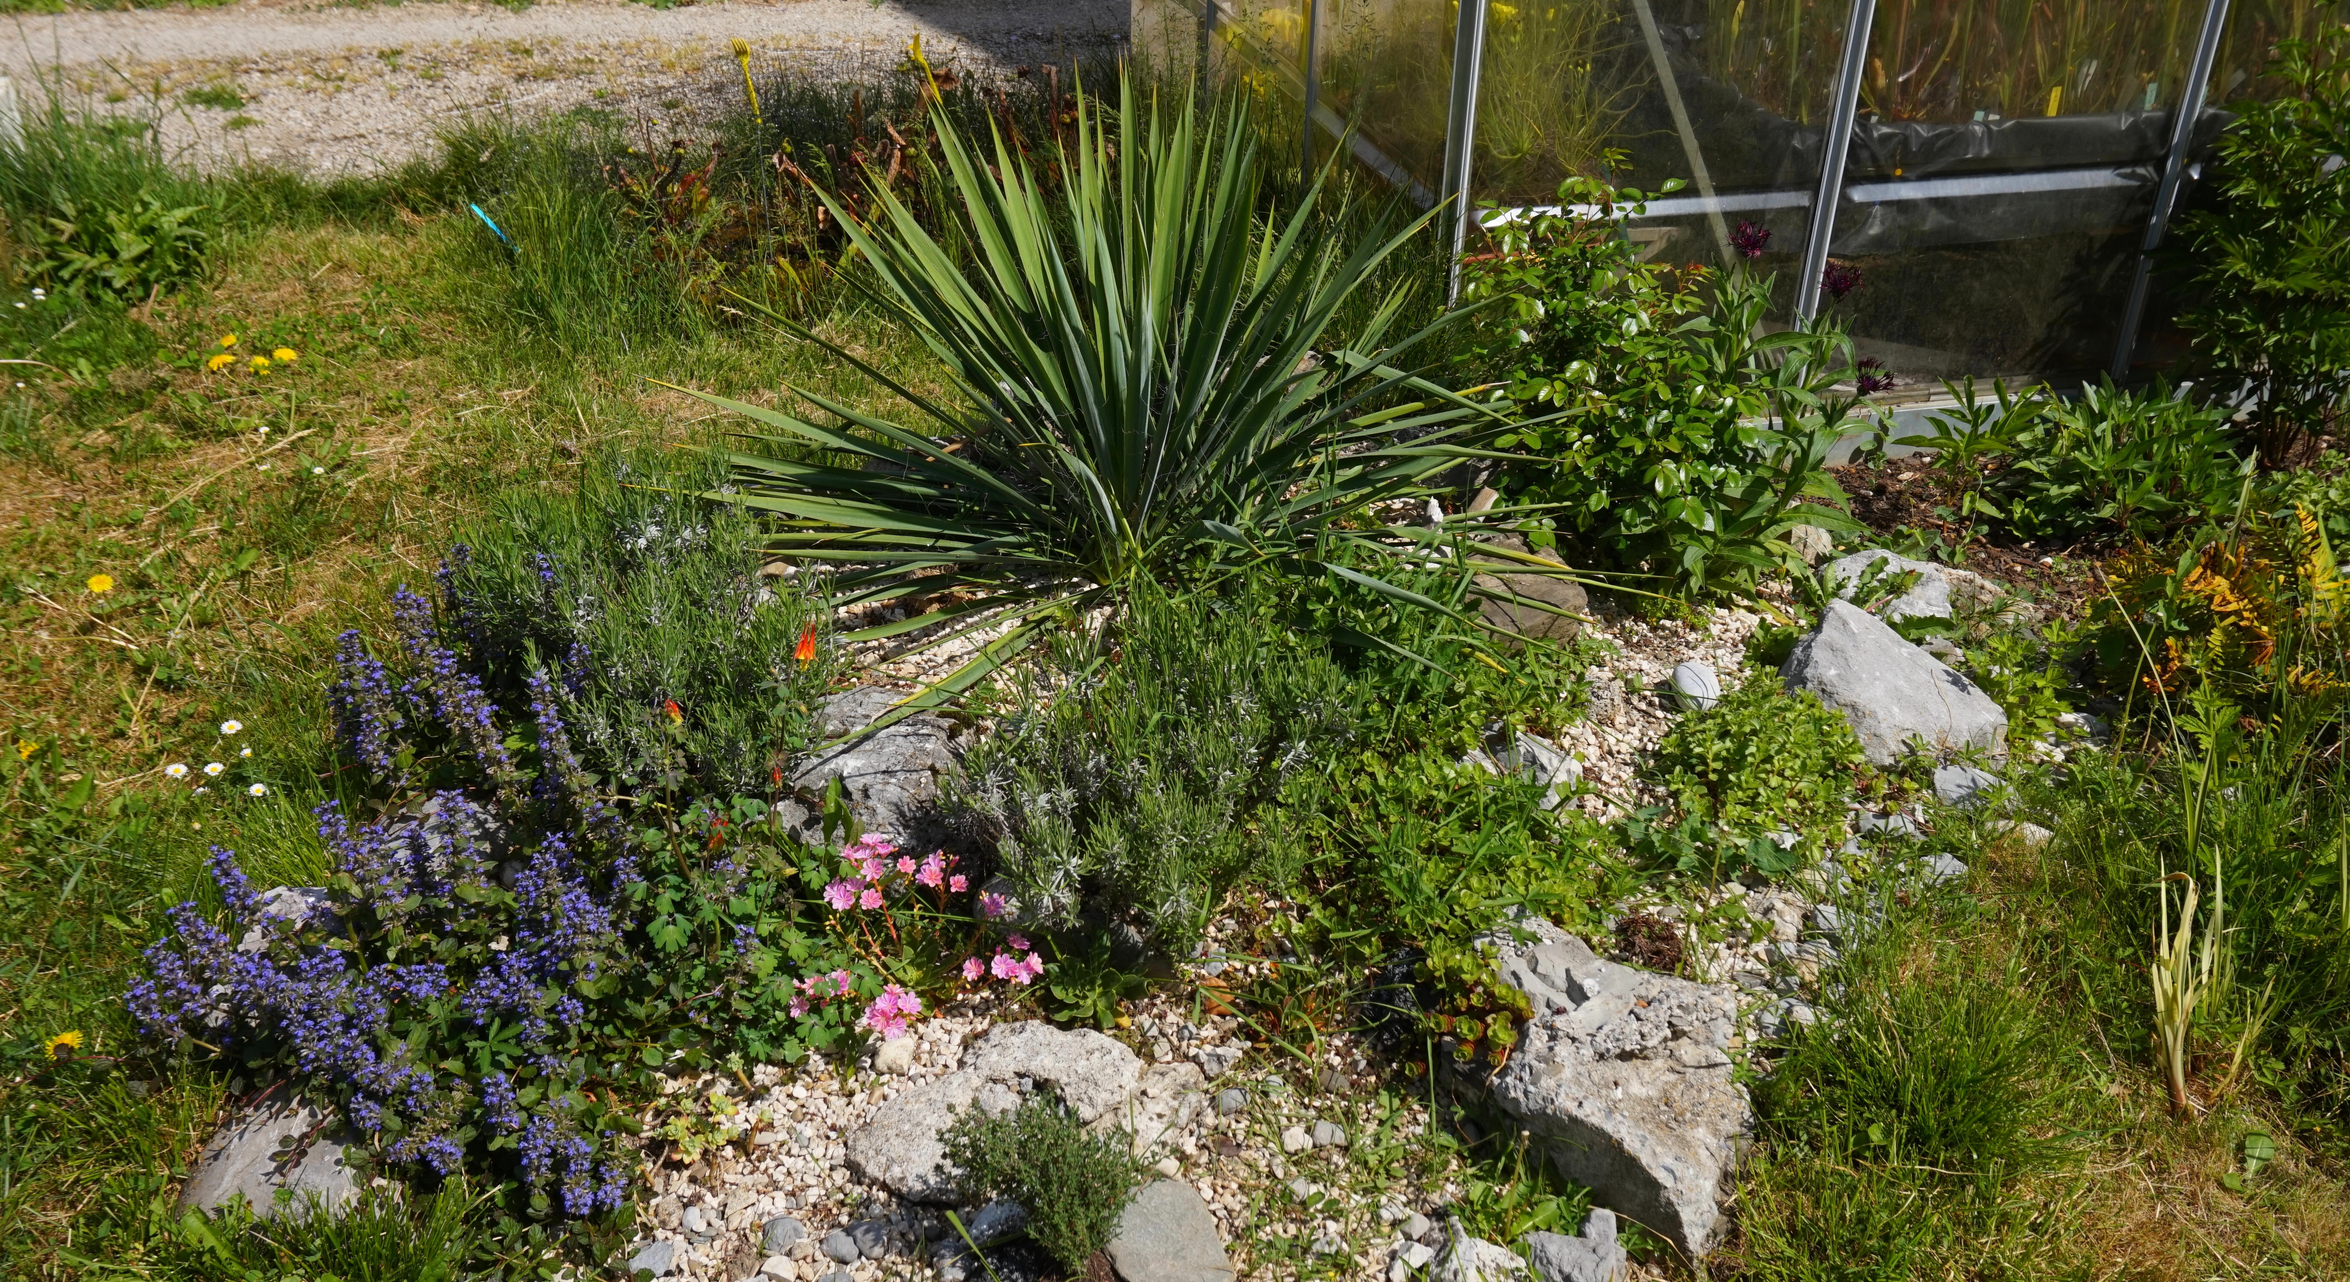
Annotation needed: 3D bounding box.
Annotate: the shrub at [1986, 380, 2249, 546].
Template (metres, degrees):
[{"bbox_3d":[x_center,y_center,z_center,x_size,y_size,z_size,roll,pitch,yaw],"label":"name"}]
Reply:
[{"bbox_3d":[1.453,-0.278,3.118,0.360,0.240,0.330,1,29,0],"label":"shrub"}]

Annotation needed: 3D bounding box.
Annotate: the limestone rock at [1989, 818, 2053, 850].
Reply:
[{"bbox_3d":[0.982,0.224,2.345,0.076,0.036,0.050,12,32,17],"label":"limestone rock"}]

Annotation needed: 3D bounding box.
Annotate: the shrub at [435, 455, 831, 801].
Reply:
[{"bbox_3d":[-0.663,-0.028,2.597,0.480,0.320,0.450,1,30,0],"label":"shrub"}]

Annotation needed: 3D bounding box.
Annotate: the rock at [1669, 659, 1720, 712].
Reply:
[{"bbox_3d":[0.616,0.052,2.393,0.059,0.045,0.064,-15,34,-25],"label":"rock"}]

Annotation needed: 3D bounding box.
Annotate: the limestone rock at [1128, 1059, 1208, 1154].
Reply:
[{"bbox_3d":[-0.008,0.438,1.897,0.078,0.055,0.080,2,31,0],"label":"limestone rock"}]

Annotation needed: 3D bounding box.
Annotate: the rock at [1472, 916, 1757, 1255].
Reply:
[{"bbox_3d":[0.436,0.443,2.056,0.310,0.190,0.235,23,36,32],"label":"rock"}]

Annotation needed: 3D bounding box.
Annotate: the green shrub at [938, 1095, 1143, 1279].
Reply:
[{"bbox_3d":[-0.112,0.466,1.735,0.175,0.125,0.155,1,29,0],"label":"green shrub"}]

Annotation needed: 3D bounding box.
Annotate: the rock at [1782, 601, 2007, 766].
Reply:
[{"bbox_3d":[0.873,0.053,2.455,0.275,0.190,0.190,-9,30,-17],"label":"rock"}]

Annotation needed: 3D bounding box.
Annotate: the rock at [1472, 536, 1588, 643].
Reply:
[{"bbox_3d":[0.435,-0.064,2.514,0.148,0.092,0.115,-4,31,-9],"label":"rock"}]

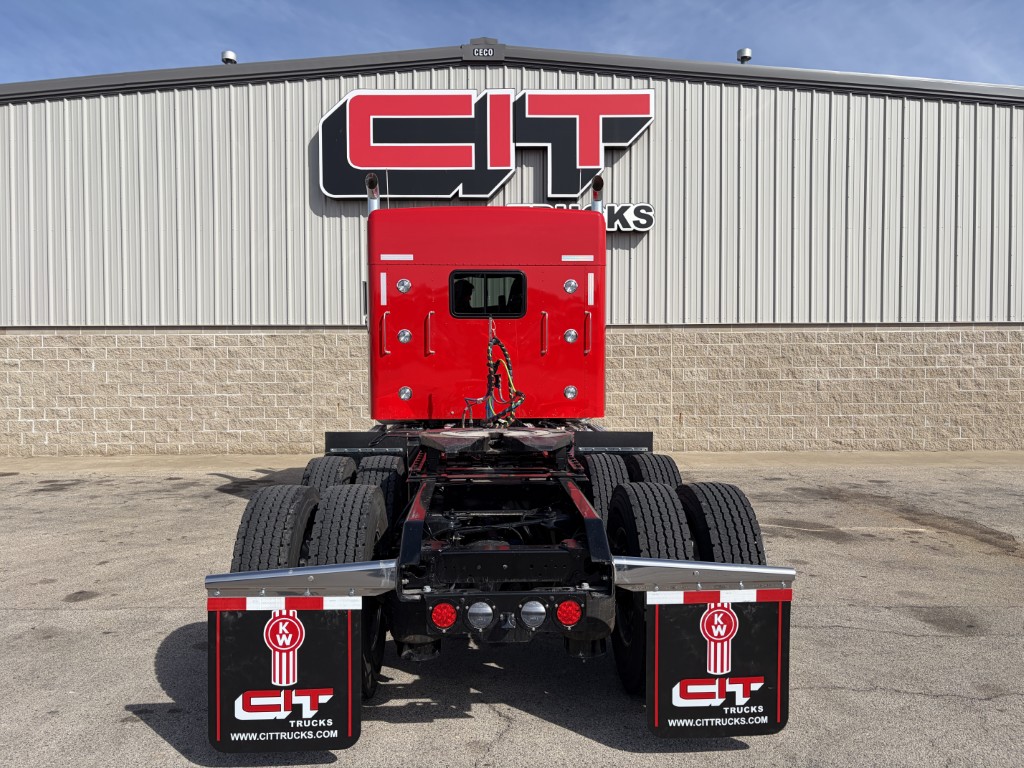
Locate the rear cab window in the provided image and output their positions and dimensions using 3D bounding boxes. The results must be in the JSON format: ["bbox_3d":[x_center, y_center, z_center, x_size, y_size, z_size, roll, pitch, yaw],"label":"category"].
[{"bbox_3d":[-0.222,-0.845,7.270,0.730,0.465,0.060,0,2,-3],"label":"rear cab window"}]

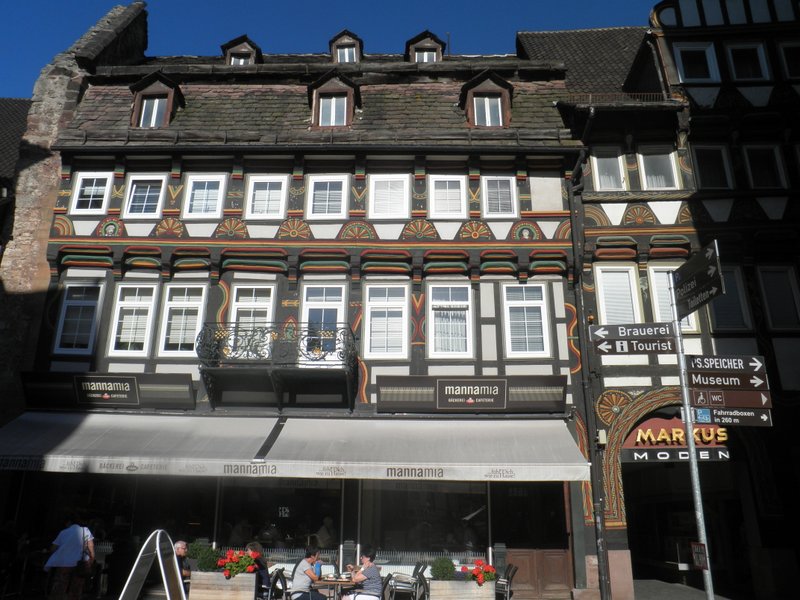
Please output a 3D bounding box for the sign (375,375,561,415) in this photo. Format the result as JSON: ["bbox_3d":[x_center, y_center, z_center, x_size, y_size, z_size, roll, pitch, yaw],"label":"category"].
[{"bbox_3d":[1.454,1.934,13.175,3.820,0.801,0.140,0,1,1],"label":"sign"}]

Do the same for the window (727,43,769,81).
[{"bbox_3d":[8.135,-5.553,15.162,0.973,1.136,0.120,0,-19,1],"label":"window"}]

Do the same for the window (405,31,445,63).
[{"bbox_3d":[0.719,-6.757,18.494,1.107,1.222,1.250,0,-19,1],"label":"window"}]

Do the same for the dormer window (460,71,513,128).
[{"bbox_3d":[2.012,-4.505,15.395,1.201,1.570,0.850,0,-19,1],"label":"dormer window"}]

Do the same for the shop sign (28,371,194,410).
[{"bbox_3d":[-5.980,1.899,13.357,3.506,0.813,0.140,0,1,1],"label":"shop sign"}]

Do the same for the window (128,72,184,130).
[{"bbox_3d":[-5.752,-4.553,15.590,1.138,1.563,0.850,0,-19,1],"label":"window"}]

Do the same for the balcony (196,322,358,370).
[{"bbox_3d":[-2.451,1.077,13.247,3.093,0.979,1.000,0,-19,1],"label":"balcony"}]

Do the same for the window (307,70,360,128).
[{"bbox_3d":[-1.518,-4.547,15.491,1.169,1.609,0.850,0,-19,1],"label":"window"}]

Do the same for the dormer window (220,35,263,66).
[{"bbox_3d":[-4.429,-6.713,18.597,1.066,1.159,1.250,0,-19,1],"label":"dormer window"}]

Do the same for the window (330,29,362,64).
[{"bbox_3d":[-1.474,-6.780,18.553,0.947,1.227,1.250,0,-19,1],"label":"window"}]

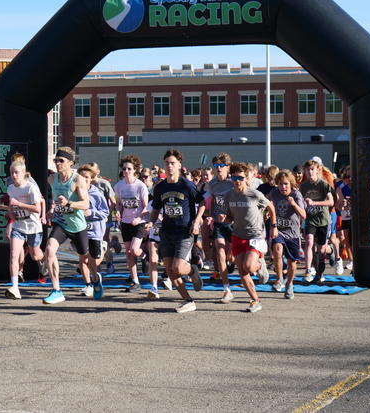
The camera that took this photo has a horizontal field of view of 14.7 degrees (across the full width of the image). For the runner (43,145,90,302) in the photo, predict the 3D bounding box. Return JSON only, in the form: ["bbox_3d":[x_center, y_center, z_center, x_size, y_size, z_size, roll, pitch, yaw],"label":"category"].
[{"bbox_3d":[-1.298,0.201,16.199,0.540,1.759,1.000,1,1,33],"label":"runner"}]

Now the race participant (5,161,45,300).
[{"bbox_3d":[-1.871,0.267,16.815,0.480,1.604,0.850,1,1,28],"label":"race participant"}]

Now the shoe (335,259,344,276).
[{"bbox_3d":[2.259,0.885,20.916,0.100,0.130,0.280,0,31,10],"label":"shoe"}]

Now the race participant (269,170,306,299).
[{"bbox_3d":[1.209,0.318,16.864,0.460,1.500,0.680,0,1,14],"label":"race participant"}]

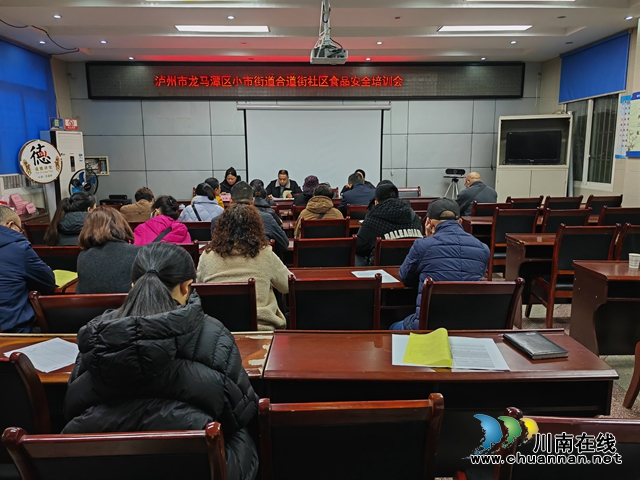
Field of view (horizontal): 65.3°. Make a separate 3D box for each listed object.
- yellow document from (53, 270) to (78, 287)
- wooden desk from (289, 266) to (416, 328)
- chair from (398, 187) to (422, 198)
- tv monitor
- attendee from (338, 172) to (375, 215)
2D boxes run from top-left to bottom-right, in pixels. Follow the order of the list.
[{"bbox_3d":[-1.558,0.230,2.949,0.220,0.035,0.300,-1,10,-2],"label":"yellow document"},{"bbox_3d":[0.406,0.592,3.137,1.220,0.765,0.420,-1,10,0],"label":"wooden desk"},{"bbox_3d":[1.462,-0.351,7.918,0.450,0.928,0.530,-1,10,0],"label":"chair"},{"bbox_3d":[3.303,-1.423,7.704,0.800,0.500,0.110,3,11,17],"label":"tv monitor"},{"bbox_3d":[0.418,-0.139,5.705,0.480,1.250,0.740,-1,11,-1],"label":"attendee"}]

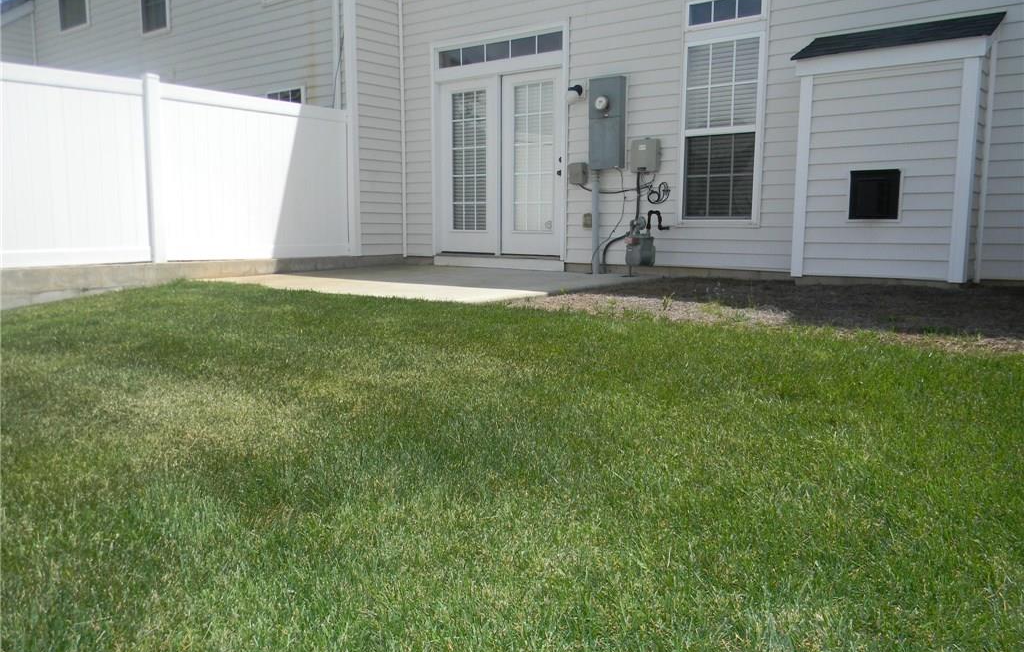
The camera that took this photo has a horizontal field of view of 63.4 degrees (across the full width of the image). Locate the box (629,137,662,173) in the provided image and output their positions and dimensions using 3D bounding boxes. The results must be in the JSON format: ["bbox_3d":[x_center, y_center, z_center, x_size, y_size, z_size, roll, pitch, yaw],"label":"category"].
[{"bbox_3d":[1.338,-1.693,8.283,0.285,0.320,0.098,6,9,38],"label":"box"}]

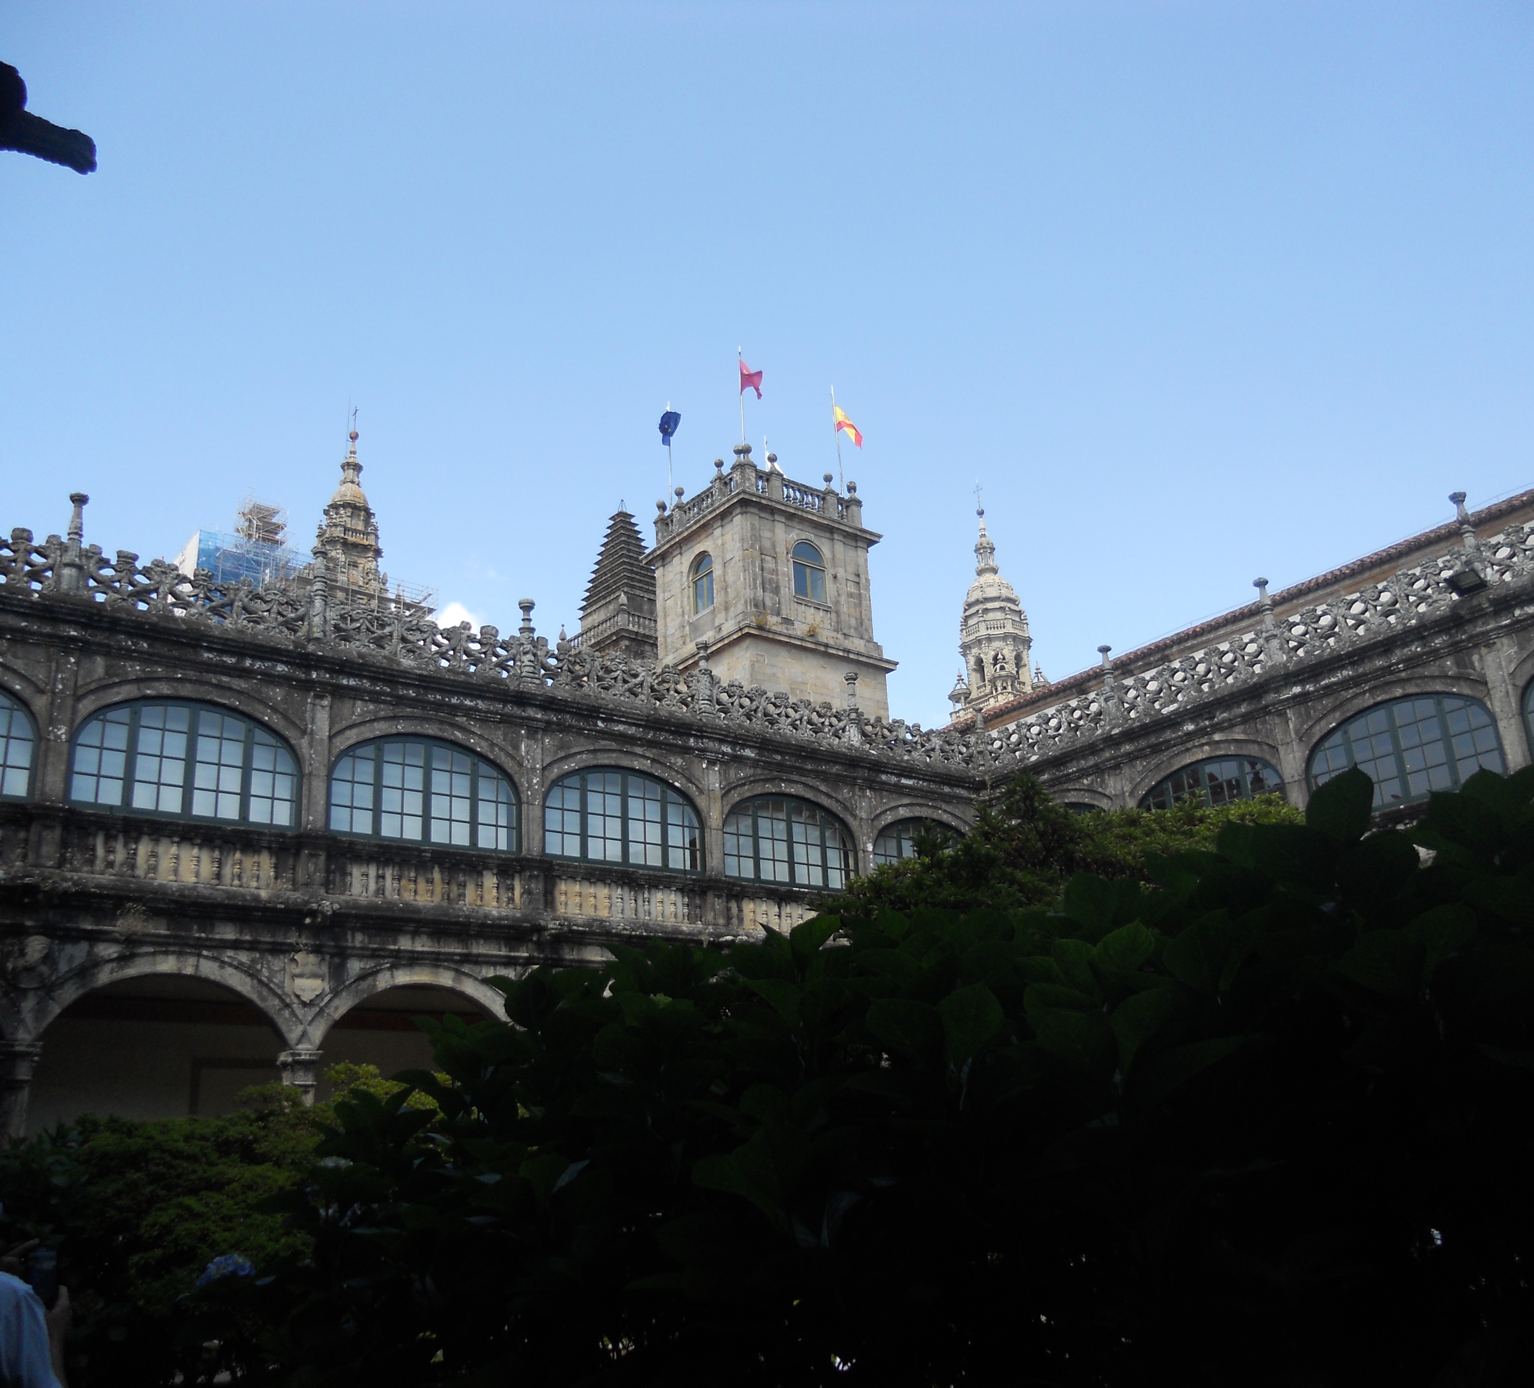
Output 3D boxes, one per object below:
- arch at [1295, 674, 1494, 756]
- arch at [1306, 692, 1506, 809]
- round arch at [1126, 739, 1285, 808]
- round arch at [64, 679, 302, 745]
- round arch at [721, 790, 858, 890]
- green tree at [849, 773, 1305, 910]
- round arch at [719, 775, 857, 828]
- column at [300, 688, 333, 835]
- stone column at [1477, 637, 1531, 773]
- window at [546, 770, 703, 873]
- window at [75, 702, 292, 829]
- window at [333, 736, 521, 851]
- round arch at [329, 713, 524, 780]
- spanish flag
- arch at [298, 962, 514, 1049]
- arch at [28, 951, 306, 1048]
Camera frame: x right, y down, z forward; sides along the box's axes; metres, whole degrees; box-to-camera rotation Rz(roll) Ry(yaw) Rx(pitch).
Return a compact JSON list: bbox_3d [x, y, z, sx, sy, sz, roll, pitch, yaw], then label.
[{"bbox_3d":[10.315,0.241,24.026,0.450,0.758,3.478,11,-24,-35],"label":"arch"},{"bbox_3d":[10.088,0.916,22.961,0.250,1.699,3.288,11,-23,-34],"label":"arch"},{"bbox_3d":[7.891,1.476,25.979,0.400,1.170,3.472,11,-23,-34],"label":"round arch"},{"bbox_3d":[-8.468,0.188,21.492,3.386,0.807,0.450,11,-24,-35],"label":"round arch"},{"bbox_3d":[0.486,2.723,27.576,3.293,1.850,0.450,11,-24,-35],"label":"round arch"},{"bbox_3d":[1.960,2.443,8.462,2.950,3.908,2.800,-7,-20,11],"label":"green tree"},{"bbox_3d":[0.361,2.177,26.934,3.240,1.206,0.400,12,-24,-36],"label":"round arch"},{"bbox_3d":[-6.734,1.042,21.502,0.396,2.160,0.300,12,-24,-36],"label":"column"},{"bbox_3d":[11.468,0.211,22.411,0.320,2.257,0.370,11,-24,-35],"label":"stone column"},{"bbox_3d":[-2.458,2.170,25.467,3.293,1.758,0.300,11,-24,-35],"label":"window"},{"bbox_3d":[-8.162,0.959,20.433,3.186,1.739,0.250,12,-24,-36],"label":"window"},{"bbox_3d":[-5.305,1.546,22.543,3.186,1.739,0.250,12,-24,-36],"label":"window"},{"bbox_3d":[-5.485,0.783,23.615,3.367,0.840,0.450,11,-24,-35],"label":"round arch"},{"bbox_3d":[2.917,-9.661,52.000,1.150,1.550,0.400,-4,-19,4],"label":"spanish flag"},{"bbox_3d":[-5.196,4.667,21.481,3.492,1.242,0.500,12,-24,-36],"label":"arch"},{"bbox_3d":[-8.039,4.091,19.379,3.528,1.224,0.500,12,-24,-36],"label":"arch"}]

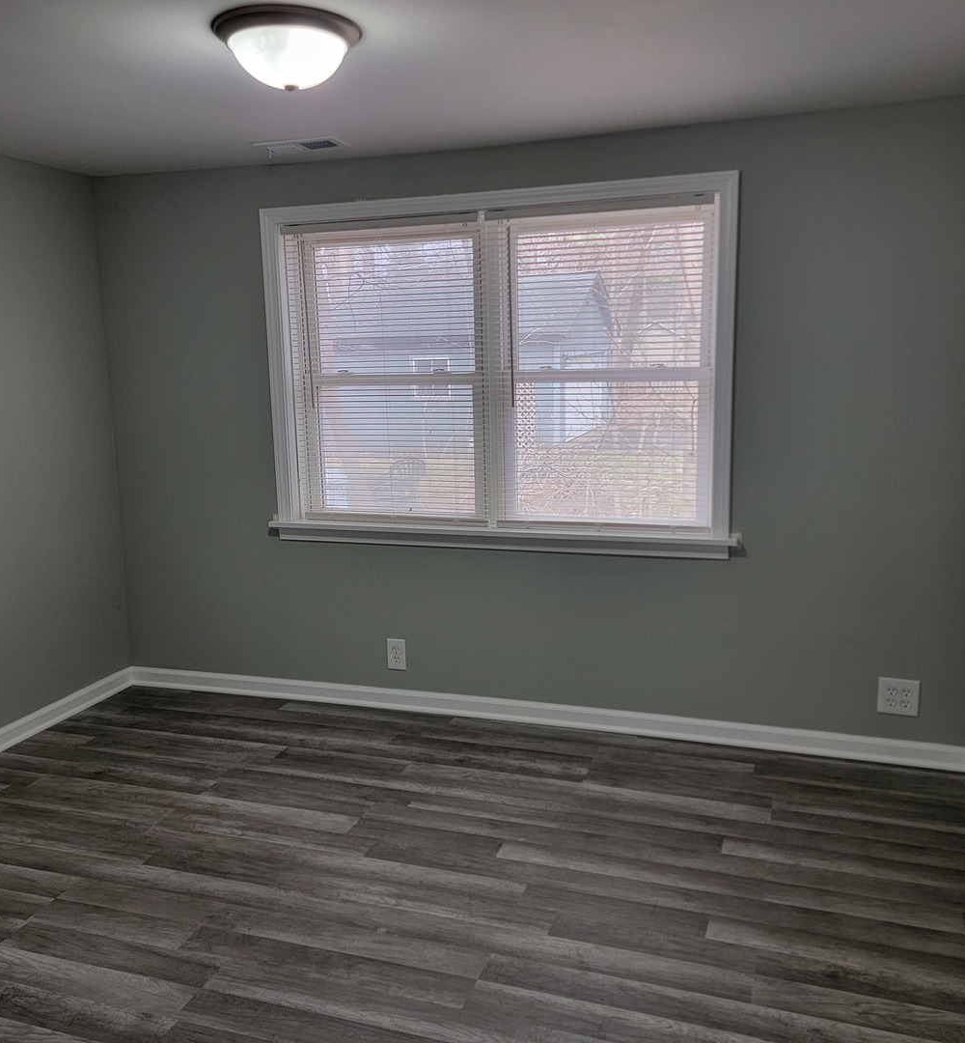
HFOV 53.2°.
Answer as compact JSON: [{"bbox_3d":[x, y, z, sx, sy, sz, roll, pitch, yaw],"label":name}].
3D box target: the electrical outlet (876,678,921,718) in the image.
[{"bbox_3d":[1.410,0.595,3.260,0.125,0.124,0.008,2,11,19],"label":"electrical outlet"}]

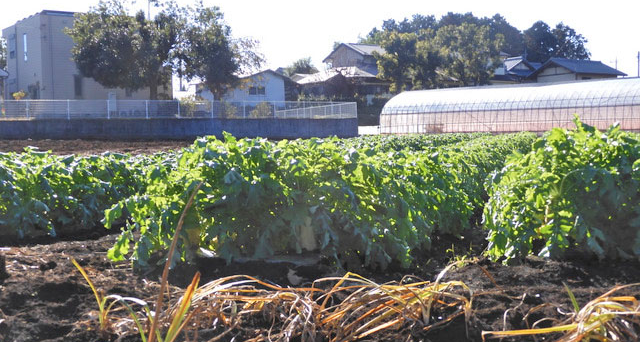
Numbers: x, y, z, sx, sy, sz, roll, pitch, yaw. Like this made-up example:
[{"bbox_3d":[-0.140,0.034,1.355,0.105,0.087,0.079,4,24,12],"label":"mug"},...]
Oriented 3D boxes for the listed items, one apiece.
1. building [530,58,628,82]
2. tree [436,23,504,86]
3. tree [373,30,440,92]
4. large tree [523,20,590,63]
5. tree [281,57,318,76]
[{"bbox_3d":[20.400,-6.731,65.500,6.400,4.410,4.900,-3,4,-36],"label":"building"},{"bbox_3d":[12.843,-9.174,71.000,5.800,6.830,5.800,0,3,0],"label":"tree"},{"bbox_3d":[7.552,-8.747,71.000,5.800,6.660,5.800,0,3,0],"label":"tree"},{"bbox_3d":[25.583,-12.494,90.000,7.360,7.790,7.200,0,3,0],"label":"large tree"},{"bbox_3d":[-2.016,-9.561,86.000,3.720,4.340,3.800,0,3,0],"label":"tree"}]

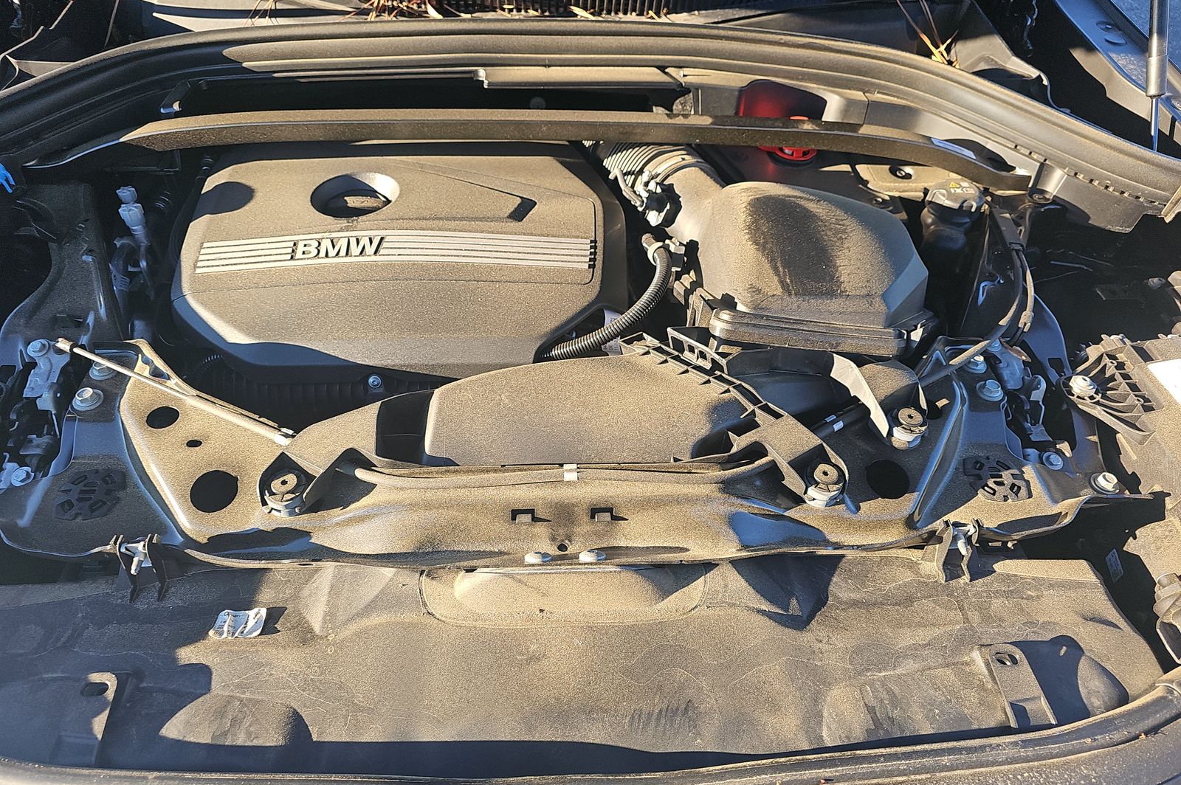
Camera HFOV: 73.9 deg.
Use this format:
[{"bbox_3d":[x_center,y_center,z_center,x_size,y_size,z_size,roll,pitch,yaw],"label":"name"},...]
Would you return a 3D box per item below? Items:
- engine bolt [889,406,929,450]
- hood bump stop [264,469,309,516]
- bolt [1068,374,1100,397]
[{"bbox_3d":[0.282,0.032,0.694,0.034,0.022,0.034,-1,47,-2],"label":"engine bolt"},{"bbox_3d":[-0.247,0.082,0.639,0.036,0.024,0.036,-1,47,-2],"label":"hood bump stop"},{"bbox_3d":[0.455,-0.006,0.725,0.024,0.015,0.024,-1,47,-2],"label":"bolt"}]

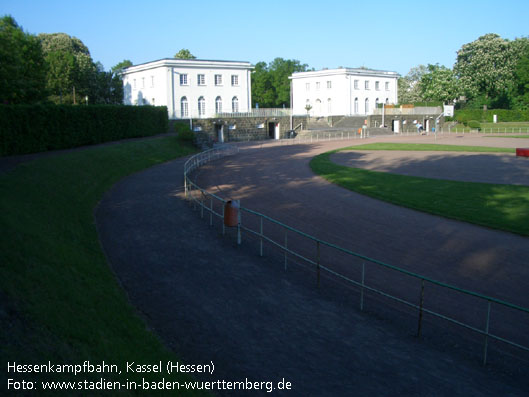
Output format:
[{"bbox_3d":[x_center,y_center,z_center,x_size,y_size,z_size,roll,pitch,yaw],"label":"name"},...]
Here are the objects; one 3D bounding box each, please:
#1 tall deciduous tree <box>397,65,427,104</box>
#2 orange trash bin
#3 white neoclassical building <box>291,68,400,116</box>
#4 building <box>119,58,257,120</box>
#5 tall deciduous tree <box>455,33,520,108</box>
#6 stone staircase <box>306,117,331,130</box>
[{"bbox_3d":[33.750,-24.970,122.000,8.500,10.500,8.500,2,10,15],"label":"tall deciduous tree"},{"bbox_3d":[-0.904,0.415,14.785,0.360,0.730,0.420,-4,10,-21],"label":"orange trash bin"},{"bbox_3d":[14.642,-19.264,98.614,14.200,7.610,14.940,-8,11,-37],"label":"white neoclassical building"},{"bbox_3d":[-11.405,-15.440,77.741,14.200,7.610,14.940,-8,11,-37],"label":"building"},{"bbox_3d":[38.348,-21.323,92.000,11.000,13.300,11.000,3,10,23],"label":"tall deciduous tree"},{"bbox_3d":[8.147,-11.343,80.714,4.000,1.800,2.800,-8,11,-37],"label":"stone staircase"}]

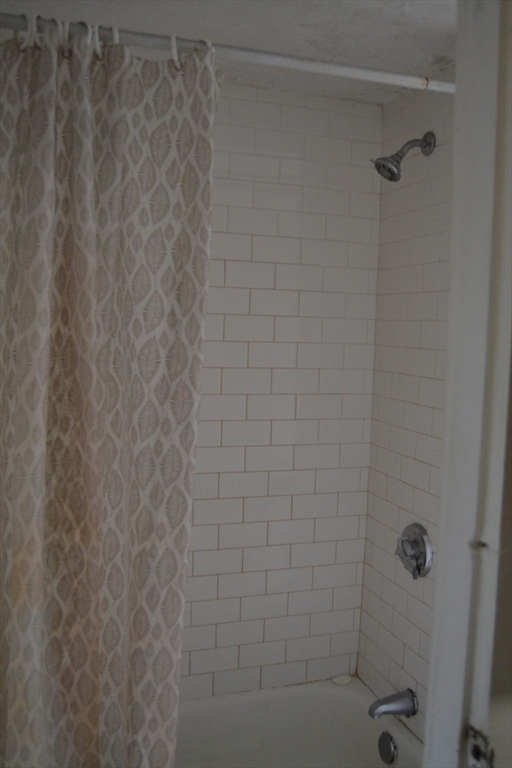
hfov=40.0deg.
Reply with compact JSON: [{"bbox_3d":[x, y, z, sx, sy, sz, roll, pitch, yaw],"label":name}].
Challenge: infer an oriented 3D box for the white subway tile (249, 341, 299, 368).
[{"bbox_3d":[0.049,-0.085,2.092,0.152,0.075,0.009,0,5,-19],"label":"white subway tile"}]

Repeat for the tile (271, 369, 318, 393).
[{"bbox_3d":[0.120,-0.008,2.124,0.152,0.075,0.009,0,5,-19],"label":"tile"}]

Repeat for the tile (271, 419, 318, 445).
[{"bbox_3d":[0.119,0.148,2.153,0.152,0.076,0.008,0,5,-18],"label":"tile"}]

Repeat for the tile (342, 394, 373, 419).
[{"bbox_3d":[0.315,0.070,2.207,0.103,0.076,0.009,0,5,-18],"label":"tile"}]

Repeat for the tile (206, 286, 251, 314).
[{"bbox_3d":[-0.092,-0.242,2.056,0.152,0.076,0.009,0,5,-18],"label":"tile"}]

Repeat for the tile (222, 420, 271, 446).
[{"bbox_3d":[-0.031,0.145,2.088,0.152,0.075,0.009,0,5,-19],"label":"tile"}]

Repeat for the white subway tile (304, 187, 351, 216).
[{"bbox_3d":[0.212,-0.549,2.124,0.154,0.076,0.008,0,5,-19],"label":"white subway tile"}]

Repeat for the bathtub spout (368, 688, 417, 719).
[{"bbox_3d":[0.374,0.908,1.984,0.132,0.084,0.070,0,5,-18],"label":"bathtub spout"}]

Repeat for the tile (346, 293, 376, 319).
[{"bbox_3d":[0.325,-0.240,2.183,0.104,0.075,0.010,0,5,-18],"label":"tile"}]

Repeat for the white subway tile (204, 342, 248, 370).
[{"bbox_3d":[-0.097,-0.086,2.073,0.152,0.076,0.009,0,5,-18],"label":"white subway tile"}]

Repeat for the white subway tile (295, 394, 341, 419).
[{"bbox_3d":[0.195,0.071,2.177,0.154,0.076,0.008,0,5,-19],"label":"white subway tile"}]

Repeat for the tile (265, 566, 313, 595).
[{"bbox_3d":[0.102,0.606,2.181,0.153,0.076,0.009,0,5,-19],"label":"tile"}]

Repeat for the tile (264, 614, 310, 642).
[{"bbox_3d":[0.098,0.765,2.205,0.152,0.076,0.008,0,5,-18],"label":"tile"}]

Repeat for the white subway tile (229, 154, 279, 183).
[{"bbox_3d":[-0.008,-0.624,2.035,0.152,0.075,0.010,0,5,-18],"label":"white subway tile"}]

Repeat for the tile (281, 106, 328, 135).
[{"bbox_3d":[0.144,-0.774,2.079,0.154,0.076,0.008,0,5,-19],"label":"tile"}]

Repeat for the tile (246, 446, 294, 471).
[{"bbox_3d":[0.040,0.223,2.122,0.153,0.076,0.009,0,5,-19],"label":"tile"}]

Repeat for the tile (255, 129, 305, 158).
[{"bbox_3d":[0.067,-0.699,2.053,0.152,0.075,0.010,0,5,-18],"label":"tile"}]

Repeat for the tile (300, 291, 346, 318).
[{"bbox_3d":[0.203,-0.241,2.155,0.152,0.076,0.009,0,5,-18],"label":"tile"}]

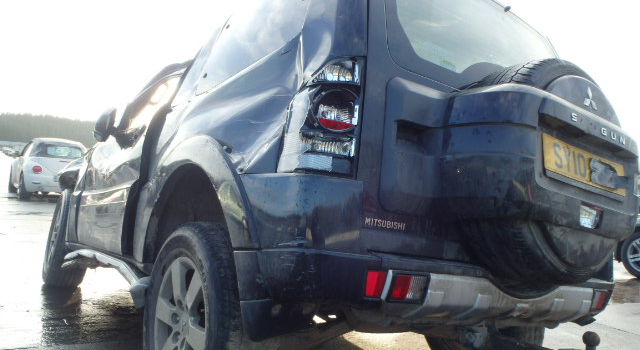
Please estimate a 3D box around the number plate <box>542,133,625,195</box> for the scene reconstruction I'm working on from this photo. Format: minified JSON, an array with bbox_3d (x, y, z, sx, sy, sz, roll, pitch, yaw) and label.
[{"bbox_3d":[0.882,-0.025,1.700,0.520,0.111,0.010,13,-16,-35],"label":"number plate"}]

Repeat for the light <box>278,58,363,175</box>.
[{"bbox_3d":[0.005,-0.173,1.567,0.150,0.365,0.210,11,-7,-35],"label":"light"}]

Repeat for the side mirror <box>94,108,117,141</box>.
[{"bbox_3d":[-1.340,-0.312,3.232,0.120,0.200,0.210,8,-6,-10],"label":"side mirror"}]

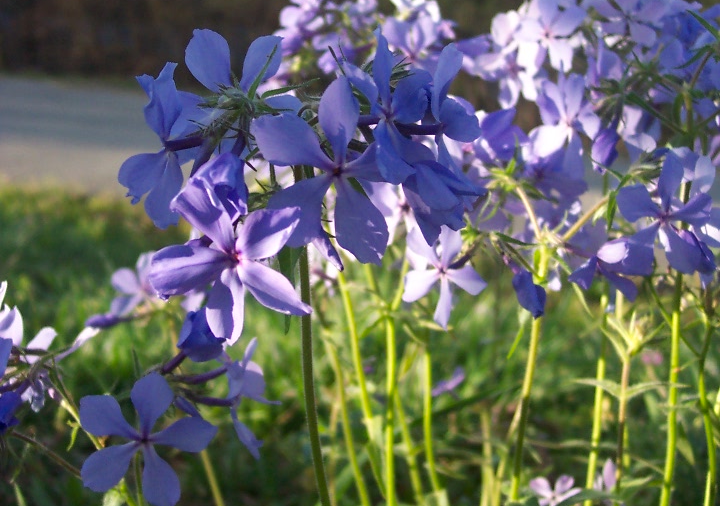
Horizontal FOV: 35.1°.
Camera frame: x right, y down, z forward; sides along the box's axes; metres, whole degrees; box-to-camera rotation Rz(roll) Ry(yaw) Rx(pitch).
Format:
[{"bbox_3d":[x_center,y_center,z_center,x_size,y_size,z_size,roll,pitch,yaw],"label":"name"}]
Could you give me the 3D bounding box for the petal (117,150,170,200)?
[{"bbox_3d":[-0.049,-0.018,0.260,0.013,0.010,0.007,-30,-13,0],"label":"petal"}]

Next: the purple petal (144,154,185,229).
[{"bbox_3d":[-0.045,-0.014,0.265,0.011,0.018,0.004,13,-8,-40],"label":"purple petal"}]

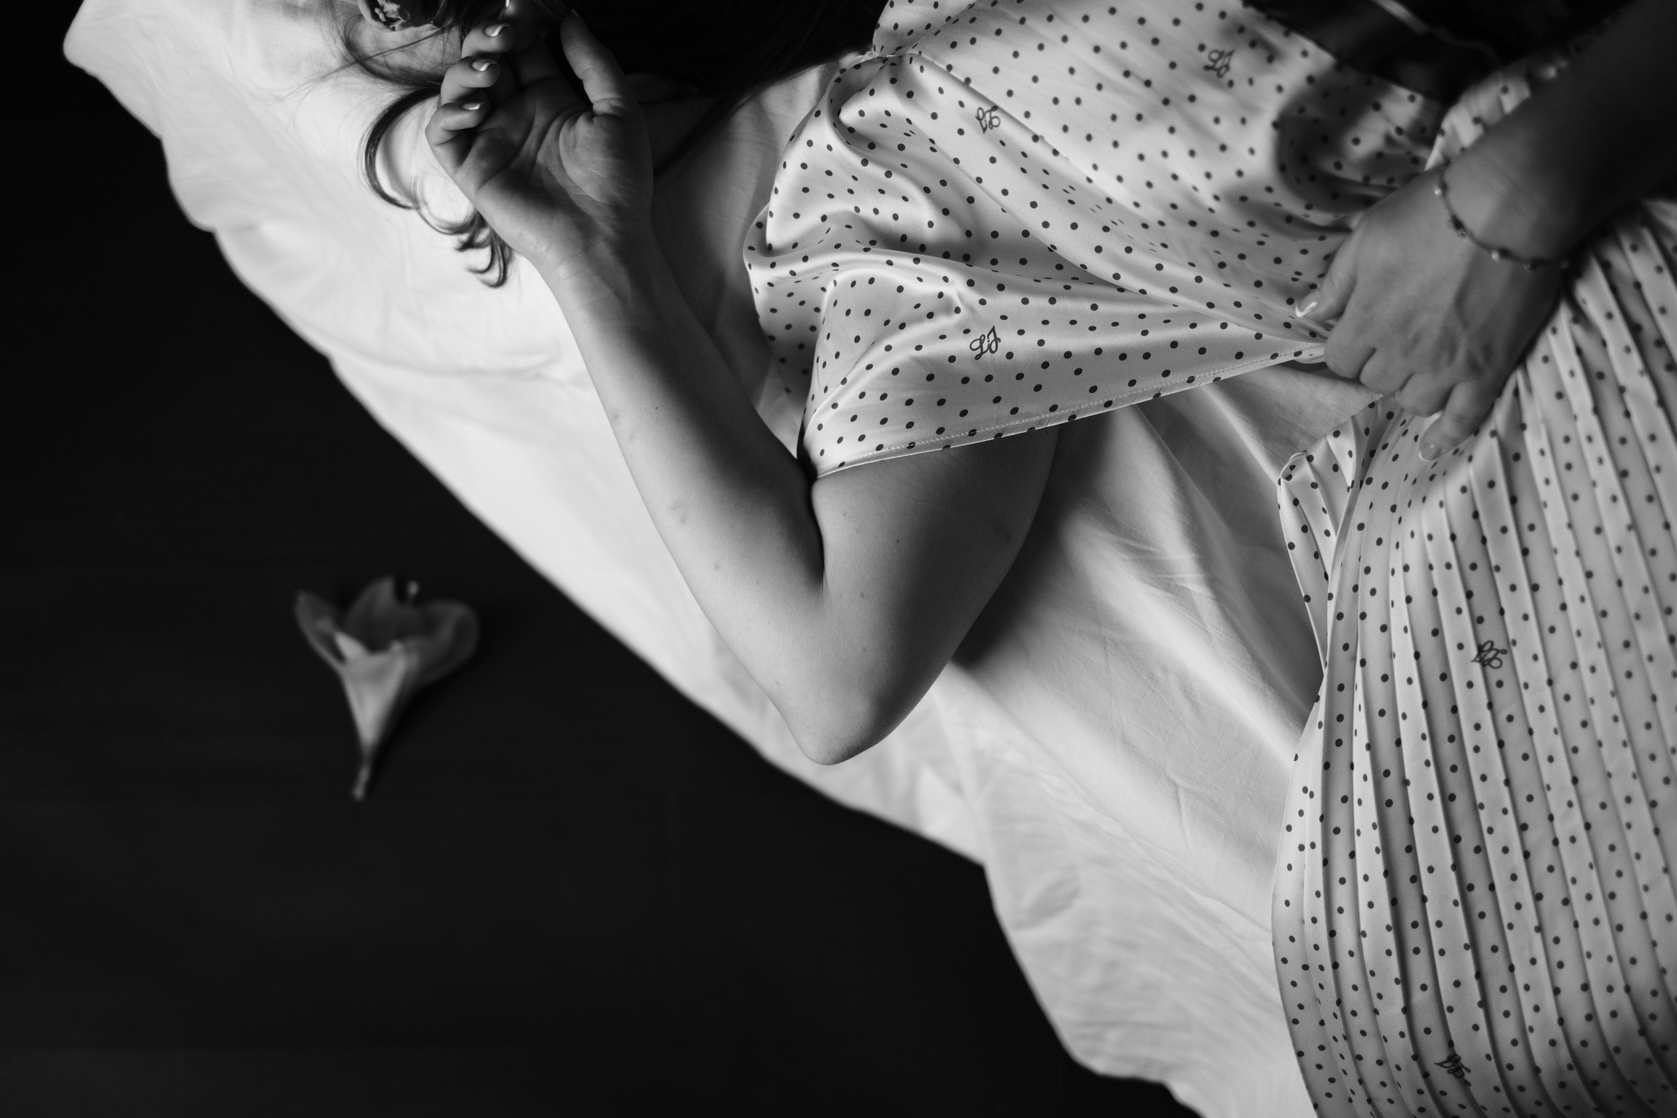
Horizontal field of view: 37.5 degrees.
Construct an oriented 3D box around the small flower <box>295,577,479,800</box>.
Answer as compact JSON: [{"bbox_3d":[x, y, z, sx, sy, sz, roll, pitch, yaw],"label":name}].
[{"bbox_3d":[-0.256,0.073,1.400,0.100,0.072,0.126,7,76,2],"label":"small flower"}]

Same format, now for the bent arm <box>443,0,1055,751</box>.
[{"bbox_3d":[-0.046,-0.086,1.210,0.305,0.150,0.375,-2,80,-1],"label":"bent arm"}]

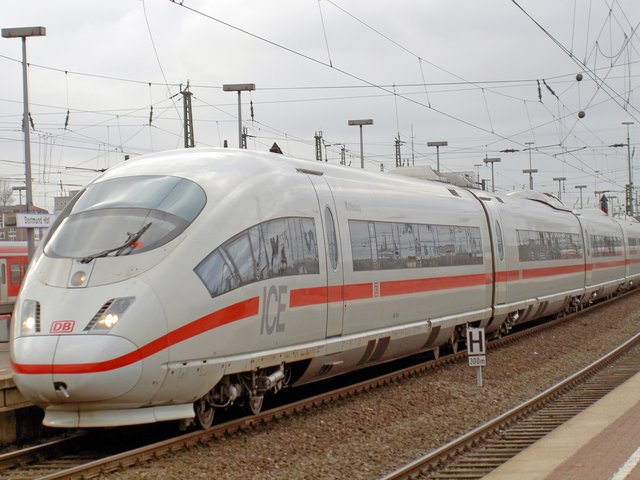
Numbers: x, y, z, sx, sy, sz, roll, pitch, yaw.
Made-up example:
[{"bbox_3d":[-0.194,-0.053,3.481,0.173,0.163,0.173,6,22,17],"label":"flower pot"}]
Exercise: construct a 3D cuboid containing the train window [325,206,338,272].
[{"bbox_3d":[0.192,-0.018,33.173,0.080,0.970,0.540,-2,-1,13],"label":"train window"}]

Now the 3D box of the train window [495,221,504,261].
[{"bbox_3d":[4.305,0.012,51.677,0.080,0.980,0.580,-2,-1,12],"label":"train window"}]

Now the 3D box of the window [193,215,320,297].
[{"bbox_3d":[-0.782,0.211,29.655,0.250,1.080,5.100,-2,-1,18],"label":"window"}]

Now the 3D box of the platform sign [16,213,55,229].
[{"bbox_3d":[-5.501,-0.372,42.091,0.100,0.290,2.310,-2,-1,12],"label":"platform sign"}]

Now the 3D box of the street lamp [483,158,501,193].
[{"bbox_3d":[8.368,-0.871,104.000,0.840,6.090,0.280,-2,-1,12],"label":"street lamp"}]

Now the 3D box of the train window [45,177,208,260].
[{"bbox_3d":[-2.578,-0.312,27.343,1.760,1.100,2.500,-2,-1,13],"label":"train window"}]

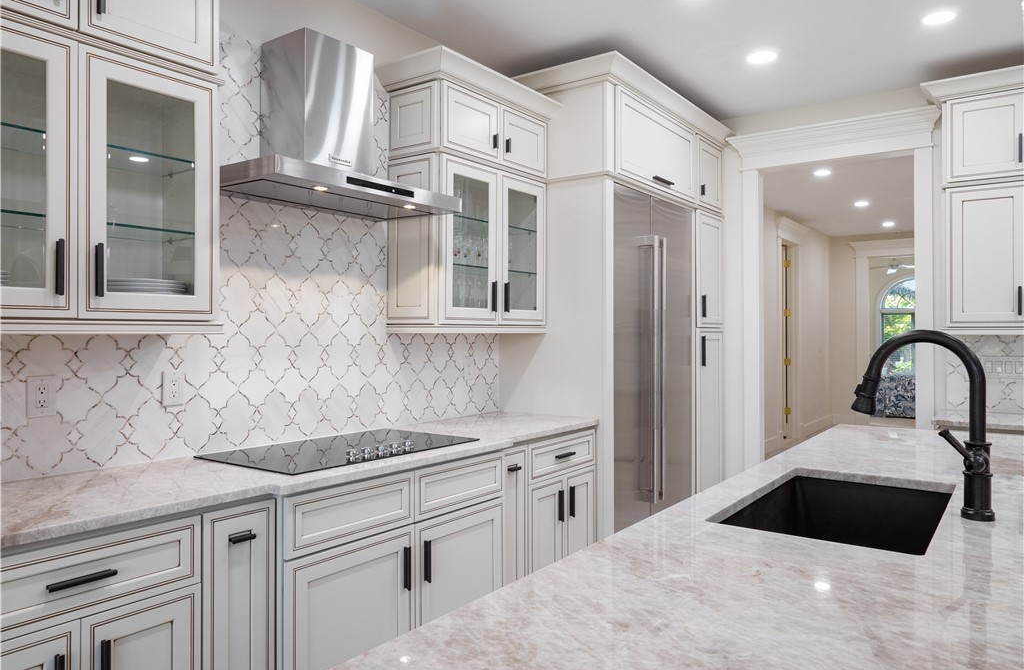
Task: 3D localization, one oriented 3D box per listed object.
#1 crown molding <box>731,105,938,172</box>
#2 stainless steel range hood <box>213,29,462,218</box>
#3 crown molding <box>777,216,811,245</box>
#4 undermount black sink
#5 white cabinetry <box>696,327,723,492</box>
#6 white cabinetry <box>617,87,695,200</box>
[{"bbox_3d":[2.014,-1.228,4.516,1.270,0.220,0.090,0,0,36],"label":"crown molding"},{"bbox_3d":[-0.670,-0.816,2.743,0.485,0.619,0.912,0,0,36],"label":"stainless steel range hood"},{"bbox_3d":[3.422,-1.228,8.601,0.090,0.225,1.150,0,0,36],"label":"crown molding"},{"bbox_3d":[0.858,0.570,1.825,0.465,0.240,0.830,0,0,36],"label":"undermount black sink"},{"bbox_3d":[1.080,0.615,4.962,0.655,1.310,0.480,0,0,36],"label":"white cabinetry"},{"bbox_3d":[0.599,-1.067,4.304,0.655,0.435,1.060,0,0,36],"label":"white cabinetry"}]

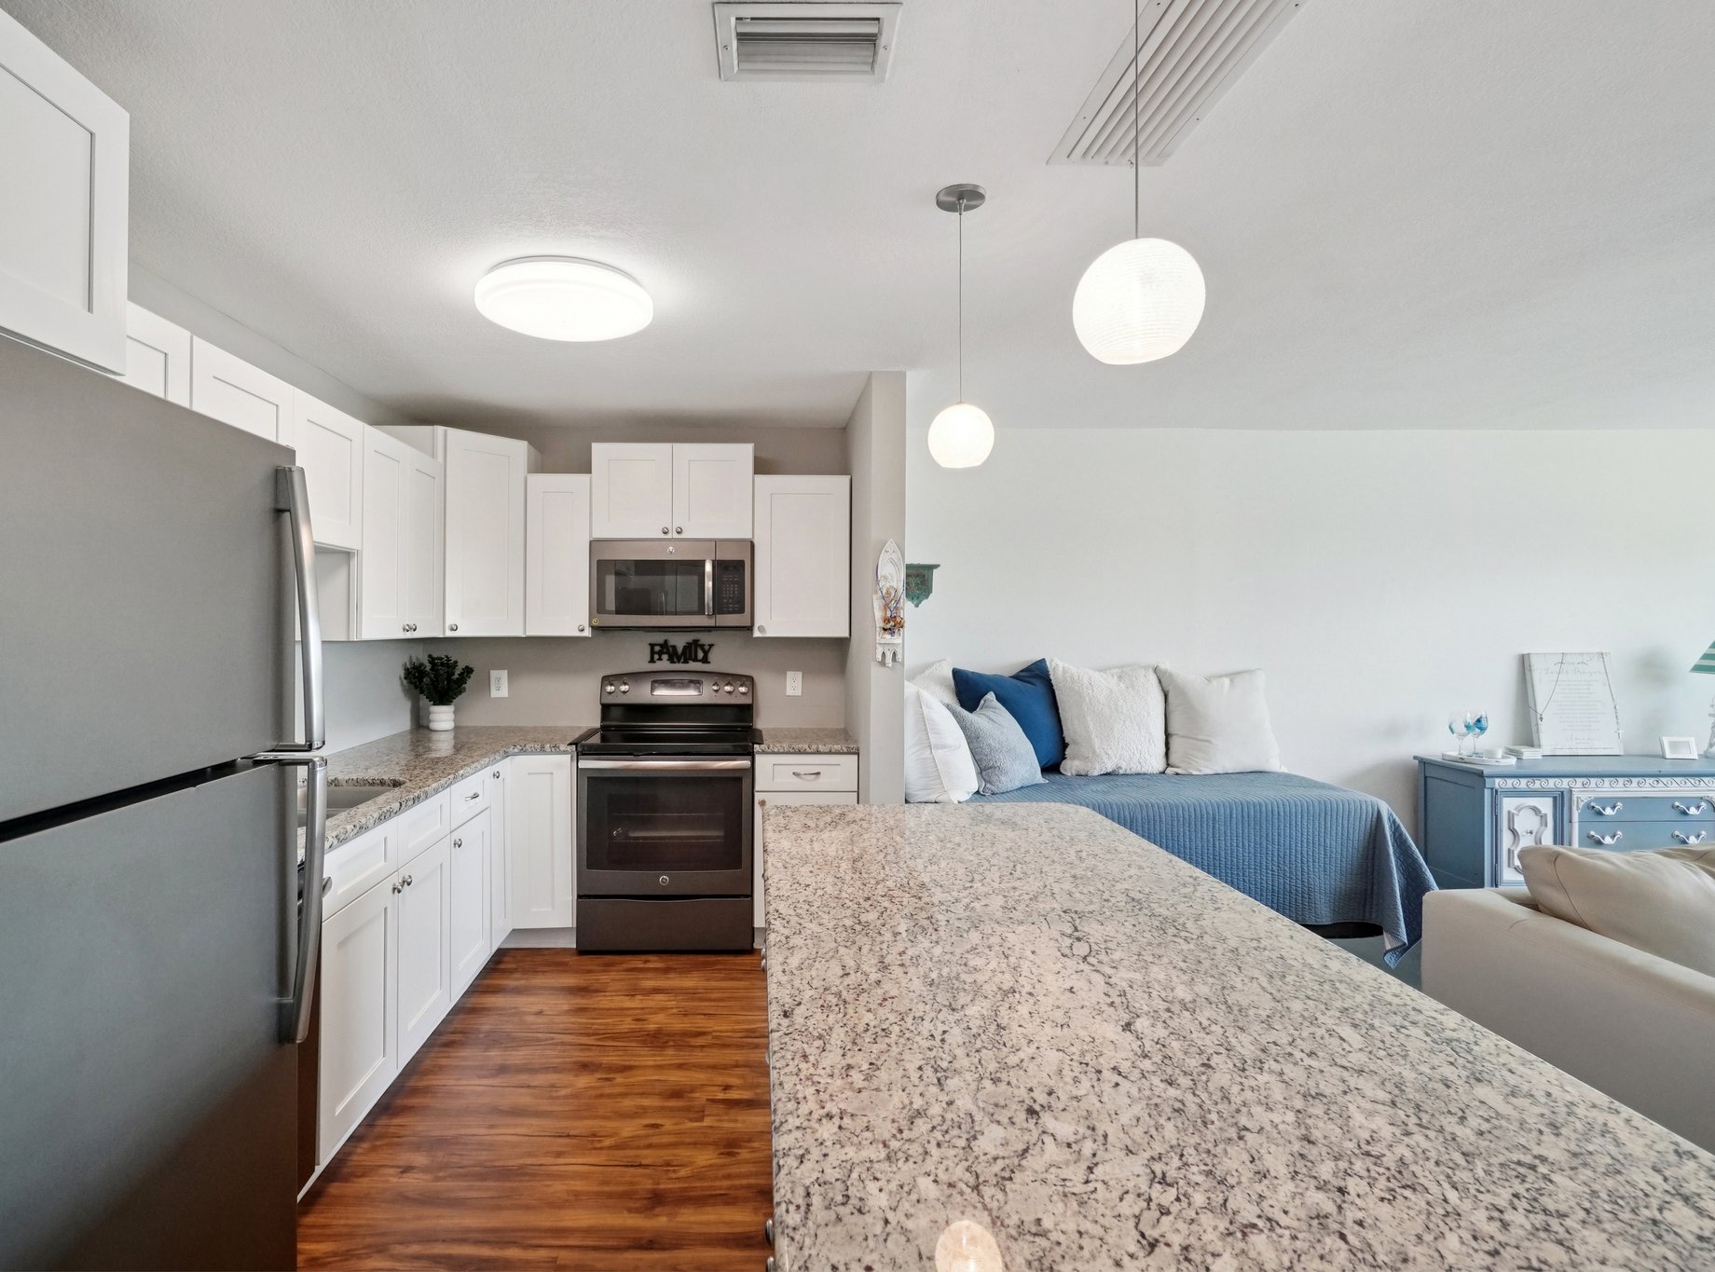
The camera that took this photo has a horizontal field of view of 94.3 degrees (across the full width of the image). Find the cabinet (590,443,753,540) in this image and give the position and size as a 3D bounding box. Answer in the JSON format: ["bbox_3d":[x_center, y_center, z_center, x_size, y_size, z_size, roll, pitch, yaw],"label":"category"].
[{"bbox_3d":[-0.869,-0.683,3.897,0.765,0.455,0.325,0,1,-2],"label":"cabinet"}]

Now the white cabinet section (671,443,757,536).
[{"bbox_3d":[-0.675,-0.675,3.860,0.383,0.445,0.330,0,0,-2],"label":"white cabinet section"}]

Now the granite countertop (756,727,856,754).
[{"bbox_3d":[-0.240,0.494,3.760,0.452,0.040,0.645,0,0,-2],"label":"granite countertop"}]

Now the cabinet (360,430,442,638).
[{"bbox_3d":[-1.944,-0.370,3.122,0.325,0.762,0.710,0,1,-6],"label":"cabinet"}]

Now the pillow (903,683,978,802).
[{"bbox_3d":[0.315,0.450,3.470,0.220,0.490,0.500,-18,0,0],"label":"pillow"}]

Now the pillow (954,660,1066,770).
[{"bbox_3d":[0.738,0.391,3.860,0.520,0.520,0.170,-3,-15,-10],"label":"pillow"}]

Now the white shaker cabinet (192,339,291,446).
[{"bbox_3d":[-1.849,-0.528,2.184,0.330,0.457,0.420,0,0,-6],"label":"white shaker cabinet"}]

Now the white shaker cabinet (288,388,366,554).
[{"bbox_3d":[-1.877,-0.527,2.567,0.325,0.455,0.410,0,1,-6],"label":"white shaker cabinet"}]

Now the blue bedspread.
[{"bbox_3d":[1.240,0.970,3.570,2.100,0.610,0.980,0,1,-2],"label":"blue bedspread"}]

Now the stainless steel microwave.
[{"bbox_3d":[-0.866,-0.238,3.880,0.760,0.420,0.400,0,0,-2],"label":"stainless steel microwave"}]

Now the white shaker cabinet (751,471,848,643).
[{"bbox_3d":[-0.268,-0.374,3.910,0.453,0.762,0.325,0,0,-2],"label":"white shaker cabinet"}]

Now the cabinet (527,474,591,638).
[{"bbox_3d":[-1.412,-0.378,3.910,0.303,0.762,0.325,0,0,-2],"label":"cabinet"}]

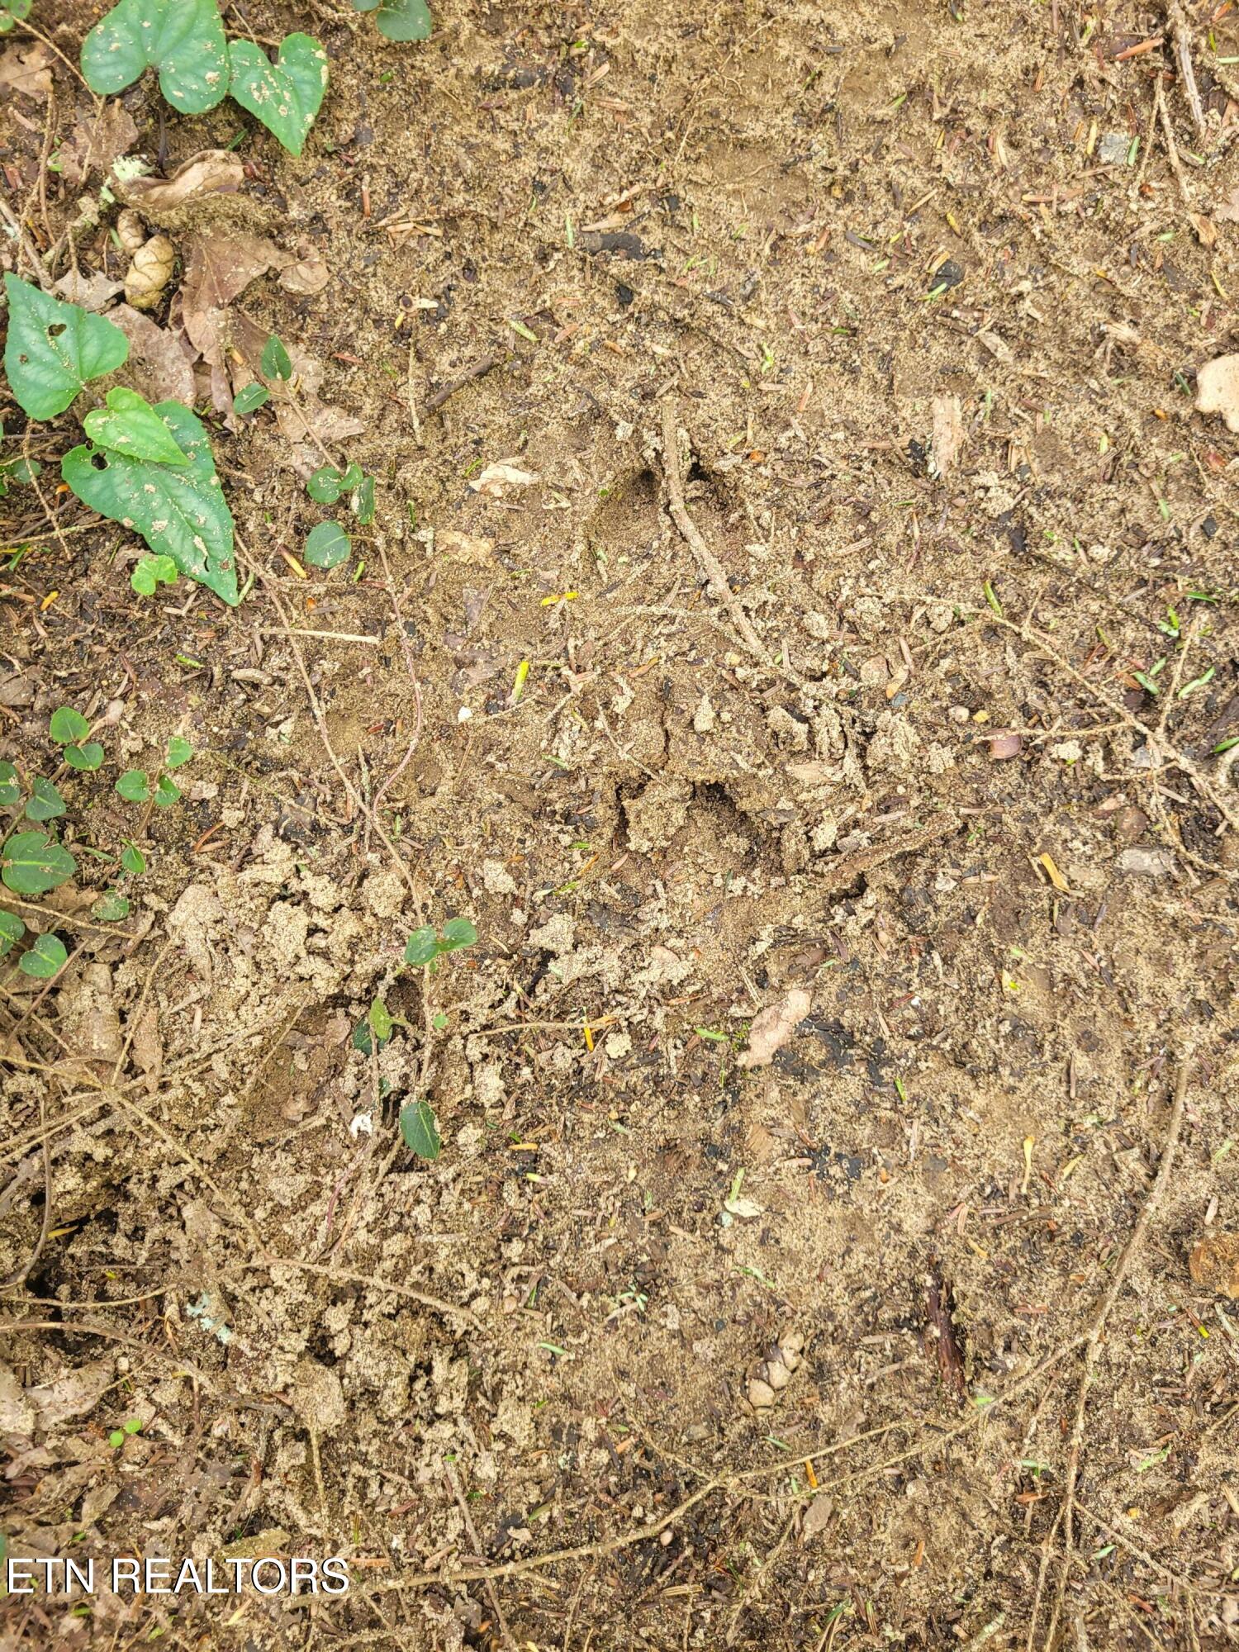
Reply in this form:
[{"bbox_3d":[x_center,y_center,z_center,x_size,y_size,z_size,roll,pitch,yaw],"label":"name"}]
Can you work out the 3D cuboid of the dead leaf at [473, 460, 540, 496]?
[{"bbox_3d":[-0.054,-0.165,0.591,0.031,0.006,0.017,14,79,3],"label":"dead leaf"}]

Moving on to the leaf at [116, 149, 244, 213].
[{"bbox_3d":[-0.187,-0.274,0.528,0.052,0.016,0.028,-20,79,-4],"label":"leaf"}]

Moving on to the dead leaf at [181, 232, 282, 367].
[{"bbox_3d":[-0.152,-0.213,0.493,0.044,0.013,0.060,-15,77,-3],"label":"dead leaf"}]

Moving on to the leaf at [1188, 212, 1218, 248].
[{"bbox_3d":[0.295,-0.302,0.628,0.010,0.005,0.020,-26,81,-4],"label":"leaf"}]

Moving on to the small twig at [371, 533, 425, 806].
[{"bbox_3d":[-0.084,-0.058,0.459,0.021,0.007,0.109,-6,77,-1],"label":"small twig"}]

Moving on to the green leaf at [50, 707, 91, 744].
[{"bbox_3d":[-0.257,-0.047,0.579,0.018,0.005,0.019,-21,81,-4],"label":"green leaf"}]

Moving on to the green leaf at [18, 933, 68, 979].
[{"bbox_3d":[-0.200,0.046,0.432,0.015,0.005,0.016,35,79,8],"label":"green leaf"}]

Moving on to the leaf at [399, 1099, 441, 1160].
[{"bbox_3d":[-0.083,0.129,0.524,0.016,0.006,0.025,-14,79,-3],"label":"leaf"}]

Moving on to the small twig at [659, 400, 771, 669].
[{"bbox_3d":[0.038,-0.118,0.499,0.014,0.008,0.120,-18,79,-4],"label":"small twig"}]

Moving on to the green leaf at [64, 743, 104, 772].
[{"bbox_3d":[-0.237,-0.030,0.551,0.017,0.005,0.014,-8,79,-2],"label":"green leaf"}]

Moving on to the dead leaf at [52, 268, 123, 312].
[{"bbox_3d":[-0.224,-0.226,0.522,0.030,0.007,0.020,-7,78,-1],"label":"dead leaf"}]

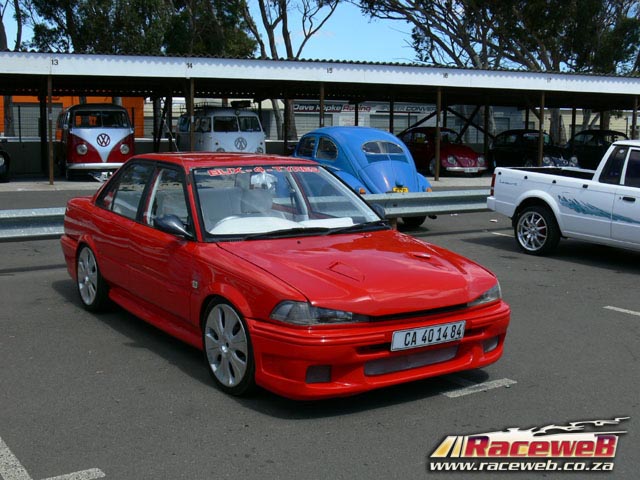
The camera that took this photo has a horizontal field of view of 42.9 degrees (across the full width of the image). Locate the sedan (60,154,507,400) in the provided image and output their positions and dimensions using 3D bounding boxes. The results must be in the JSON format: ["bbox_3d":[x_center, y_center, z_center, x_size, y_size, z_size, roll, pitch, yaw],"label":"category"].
[{"bbox_3d":[-0.576,0.029,6.075,1.680,1.325,4.250,-4,10,-34],"label":"sedan"}]

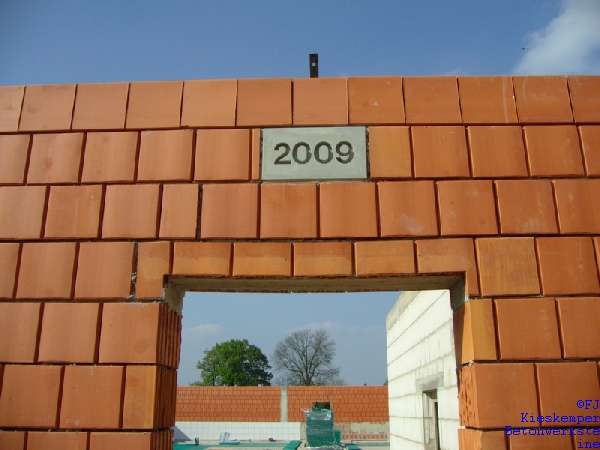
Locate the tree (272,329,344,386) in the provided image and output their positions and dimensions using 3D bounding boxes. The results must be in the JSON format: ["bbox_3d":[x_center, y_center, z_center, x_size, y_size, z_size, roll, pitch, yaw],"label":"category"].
[{"bbox_3d":[1.214,23.614,94.237,10.549,14.679,10.549,0,-17,1],"label":"tree"}]

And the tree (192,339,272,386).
[{"bbox_3d":[-9.918,23.772,91.558,11.160,12.847,11.160,2,-17,-6],"label":"tree"}]

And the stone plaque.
[{"bbox_3d":[0.065,-0.296,2.658,0.450,0.243,0.080,-1,-17,1],"label":"stone plaque"}]

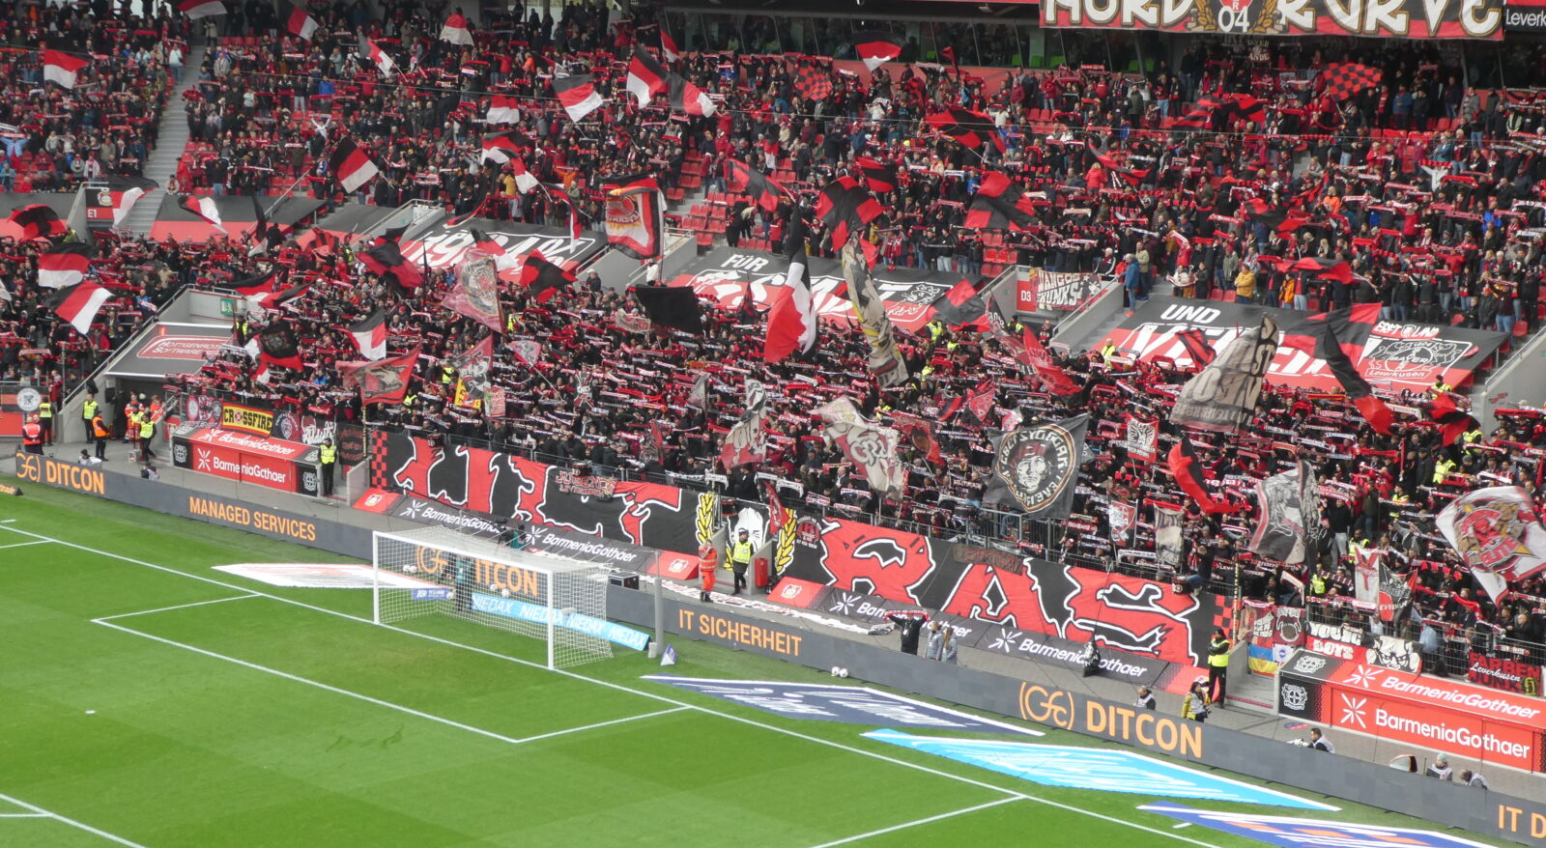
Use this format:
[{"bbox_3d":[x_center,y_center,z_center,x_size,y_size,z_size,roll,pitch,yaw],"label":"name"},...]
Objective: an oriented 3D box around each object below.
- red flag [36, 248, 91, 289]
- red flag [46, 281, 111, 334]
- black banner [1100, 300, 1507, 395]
[{"bbox_3d":[-28.377,-6.314,125.236,2.226,1.790,0.450,1,8,4],"label":"red flag"},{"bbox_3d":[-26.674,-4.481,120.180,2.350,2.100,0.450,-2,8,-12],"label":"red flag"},{"bbox_3d":[14.867,-2.308,90.112,12.900,0.150,3.100,9,41,46],"label":"black banner"}]

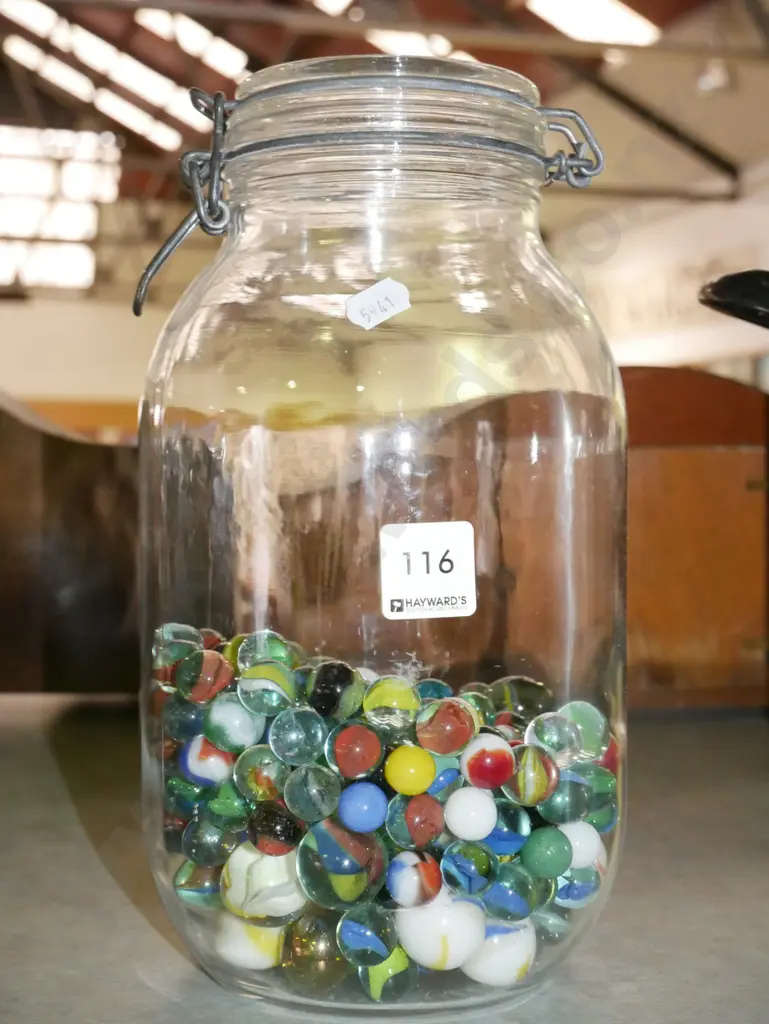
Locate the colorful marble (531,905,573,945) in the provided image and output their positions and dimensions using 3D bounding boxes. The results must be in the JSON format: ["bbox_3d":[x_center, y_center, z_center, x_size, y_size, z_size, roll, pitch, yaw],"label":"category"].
[{"bbox_3d":[0.051,0.126,0.456,0.016,0.016,0.016,0,6,0],"label":"colorful marble"}]

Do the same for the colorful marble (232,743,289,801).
[{"bbox_3d":[-0.034,0.073,0.412,0.016,0.016,0.016,0,5,0],"label":"colorful marble"}]

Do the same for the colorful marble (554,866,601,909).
[{"bbox_3d":[0.060,0.115,0.458,0.016,0.016,0.016,0,5,0],"label":"colorful marble"}]

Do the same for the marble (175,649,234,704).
[{"bbox_3d":[-0.051,0.047,0.419,0.016,0.016,0.016,1,4,0],"label":"marble"}]

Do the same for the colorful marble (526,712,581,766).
[{"bbox_3d":[0.048,0.065,0.418,0.016,0.016,0.016,0,5,0],"label":"colorful marble"}]

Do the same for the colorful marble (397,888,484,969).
[{"bbox_3d":[0.016,0.117,0.417,0.025,0.025,0.025,0,5,0],"label":"colorful marble"}]

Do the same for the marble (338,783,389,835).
[{"bbox_3d":[-0.006,0.084,0.422,0.014,0.014,0.014,0,6,0],"label":"marble"}]

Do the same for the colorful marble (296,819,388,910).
[{"bbox_3d":[-0.012,0.097,0.409,0.025,0.025,0.025,0,5,0],"label":"colorful marble"}]

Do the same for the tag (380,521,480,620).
[{"bbox_3d":[0.012,0.016,0.408,0.026,0.027,0.001,-2,3,-9],"label":"tag"}]

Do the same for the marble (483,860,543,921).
[{"bbox_3d":[0.035,0.105,0.410,0.016,0.016,0.016,0,5,0],"label":"marble"}]

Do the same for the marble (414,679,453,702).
[{"bbox_3d":[0.015,0.062,0.482,0.016,0.016,0.016,0,5,0],"label":"marble"}]

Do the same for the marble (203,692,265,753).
[{"bbox_3d":[-0.042,0.058,0.410,0.017,0.017,0.017,1,4,0],"label":"marble"}]

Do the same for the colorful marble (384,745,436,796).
[{"bbox_3d":[0.007,0.070,0.399,0.014,0.014,0.014,0,5,0],"label":"colorful marble"}]

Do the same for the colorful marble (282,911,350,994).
[{"bbox_3d":[-0.019,0.124,0.415,0.022,0.022,0.022,0,5,0],"label":"colorful marble"}]

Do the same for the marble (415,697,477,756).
[{"bbox_3d":[0.017,0.060,0.410,0.016,0.016,0.016,0,5,0],"label":"marble"}]

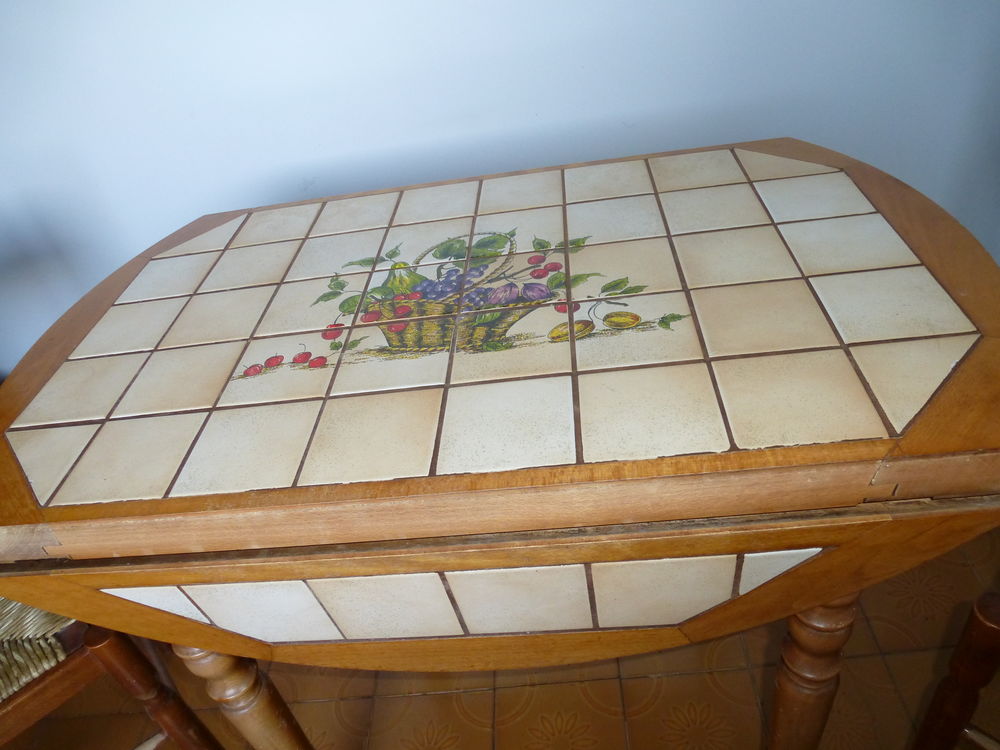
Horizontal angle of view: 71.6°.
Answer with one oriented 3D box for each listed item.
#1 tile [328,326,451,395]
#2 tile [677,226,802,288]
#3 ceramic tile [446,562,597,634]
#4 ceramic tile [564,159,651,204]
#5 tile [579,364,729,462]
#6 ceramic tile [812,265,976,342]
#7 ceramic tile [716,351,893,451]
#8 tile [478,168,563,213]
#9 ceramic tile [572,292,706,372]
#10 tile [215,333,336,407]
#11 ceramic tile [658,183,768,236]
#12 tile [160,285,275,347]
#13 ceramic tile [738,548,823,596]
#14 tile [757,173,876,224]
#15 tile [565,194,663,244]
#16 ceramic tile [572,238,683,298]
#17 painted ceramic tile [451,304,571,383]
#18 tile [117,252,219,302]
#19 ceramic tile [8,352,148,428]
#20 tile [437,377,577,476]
[{"bbox_3d":[-0.091,-0.015,0.617,0.099,0.008,0.099,-6,38,8],"label":"tile"},{"bbox_3d":[0.225,-0.112,0.671,0.102,0.010,0.102,-6,38,8],"label":"tile"},{"bbox_3d":[0.018,0.171,0.536,0.102,0.099,0.010,-6,43,8],"label":"ceramic tile"},{"bbox_3d":[0.133,-0.235,0.856,0.104,0.009,0.104,-6,38,8],"label":"ceramic tile"},{"bbox_3d":[0.112,0.029,0.525,0.101,0.008,0.098,-6,39,8],"label":"tile"},{"bbox_3d":[0.324,-0.056,0.582,0.104,0.009,0.104,-6,38,8],"label":"ceramic tile"},{"bbox_3d":[0.216,0.019,0.511,0.101,0.008,0.098,-6,39,8],"label":"ceramic tile"},{"bbox_3d":[0.025,-0.220,0.846,0.099,0.008,0.099,-6,38,8],"label":"tile"},{"bbox_3d":[0.114,-0.035,0.589,0.099,0.008,0.099,-6,38,8],"label":"ceramic tile"},{"bbox_3d":[-0.194,-0.005,0.631,0.099,0.008,0.099,-6,38,8],"label":"tile"},{"bbox_3d":[0.230,-0.178,0.753,0.102,0.010,0.102,-6,38,8],"label":"ceramic tile"},{"bbox_3d":[-0.297,-0.060,0.742,0.102,0.010,0.102,-6,38,8],"label":"tile"},{"bbox_3d":[0.197,0.137,0.487,0.051,0.057,0.008,-6,43,8],"label":"ceramic tile"},{"bbox_3d":[0.327,-0.185,0.723,0.097,0.008,0.099,-6,38,8],"label":"tile"},{"bbox_3d":[0.128,-0.169,0.775,0.104,0.009,0.104,-6,38,8],"label":"tile"},{"bbox_3d":[0.123,-0.103,0.693,0.104,0.009,0.104,-6,38,8],"label":"ceramic tile"},{"bbox_3d":[0.012,-0.025,0.616,0.102,0.010,0.102,-6,38,8],"label":"painted ceramic tile"},{"bbox_3d":[-0.398,-0.116,0.845,0.104,0.009,0.104,-6,38,8],"label":"tile"},{"bbox_3d":[-0.405,0.017,0.679,0.104,0.009,0.104,-6,38,8],"label":"ceramic tile"},{"bbox_3d":[0.007,0.040,0.539,0.101,0.008,0.098,-6,39,8],"label":"tile"}]

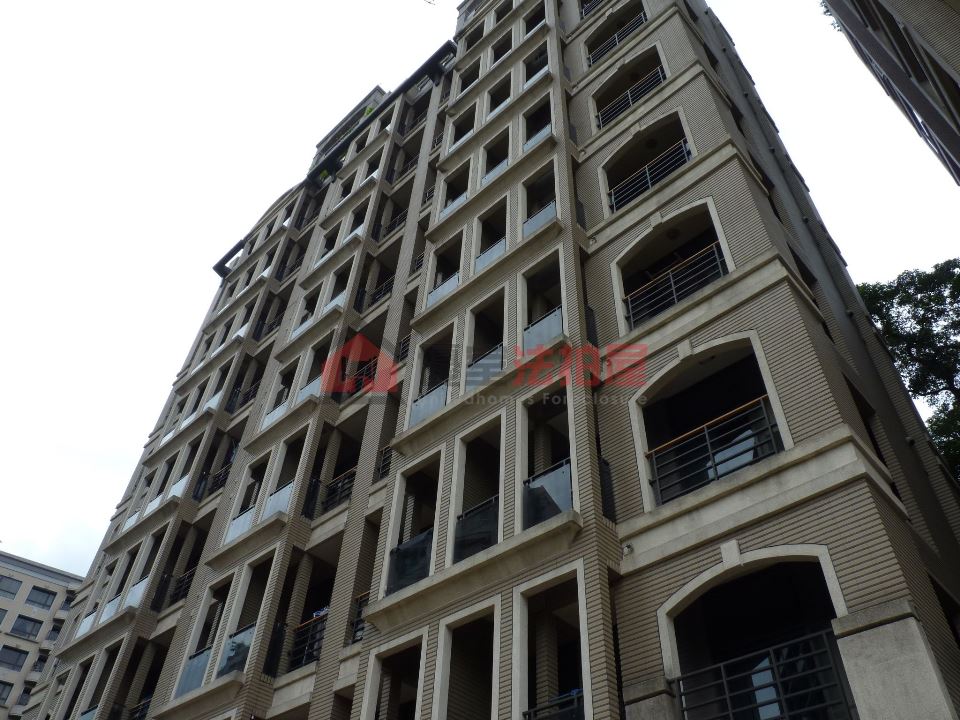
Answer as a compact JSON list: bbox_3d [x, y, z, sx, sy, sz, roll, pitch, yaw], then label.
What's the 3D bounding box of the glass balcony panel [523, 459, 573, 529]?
[{"bbox_3d":[0.946,1.952,10.634,0.901,0.955,0.060,-33,-56,30],"label":"glass balcony panel"}]

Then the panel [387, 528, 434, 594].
[{"bbox_3d":[-1.125,3.313,12.065,1.006,0.966,0.060,-33,-56,30],"label":"panel"}]

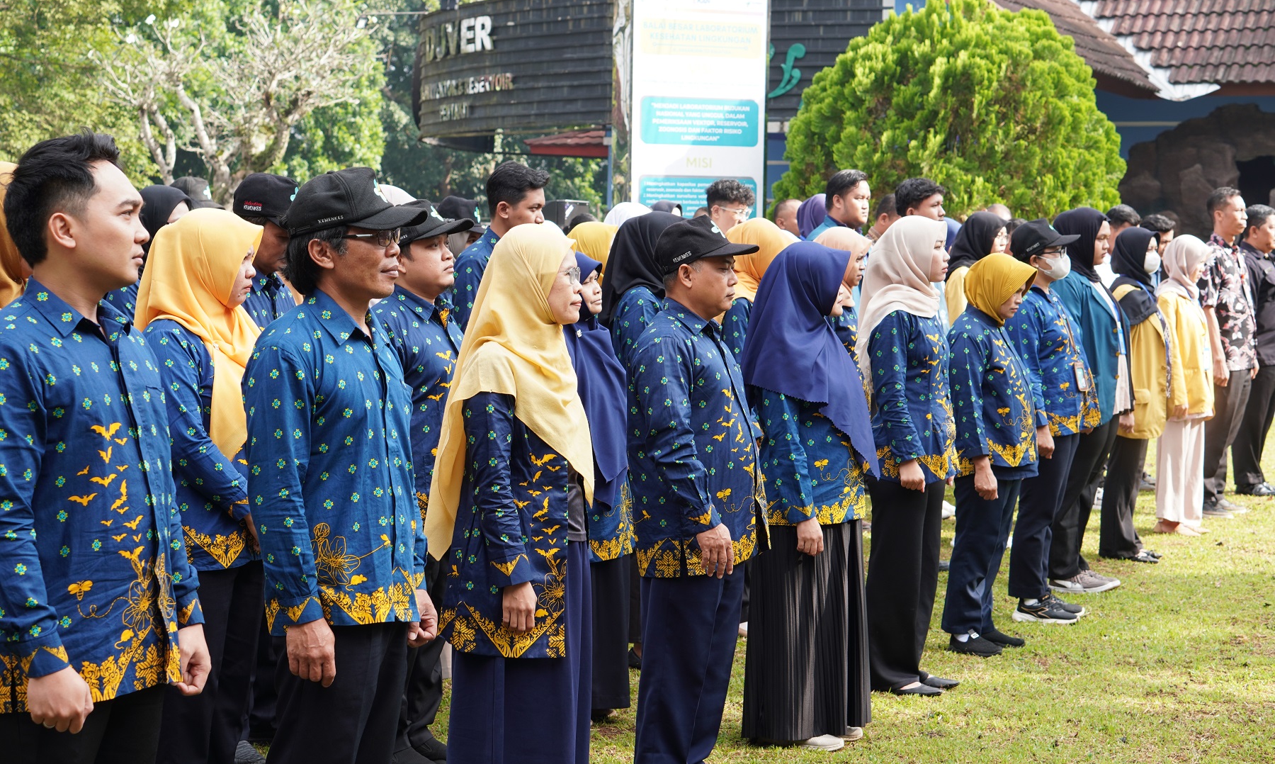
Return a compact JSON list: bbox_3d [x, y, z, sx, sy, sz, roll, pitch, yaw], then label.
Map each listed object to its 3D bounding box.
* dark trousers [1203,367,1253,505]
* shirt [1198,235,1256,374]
[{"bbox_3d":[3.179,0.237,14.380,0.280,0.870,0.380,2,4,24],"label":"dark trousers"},{"bbox_3d":[3.189,-0.431,14.350,0.270,0.740,0.450,2,4,24],"label":"shirt"}]

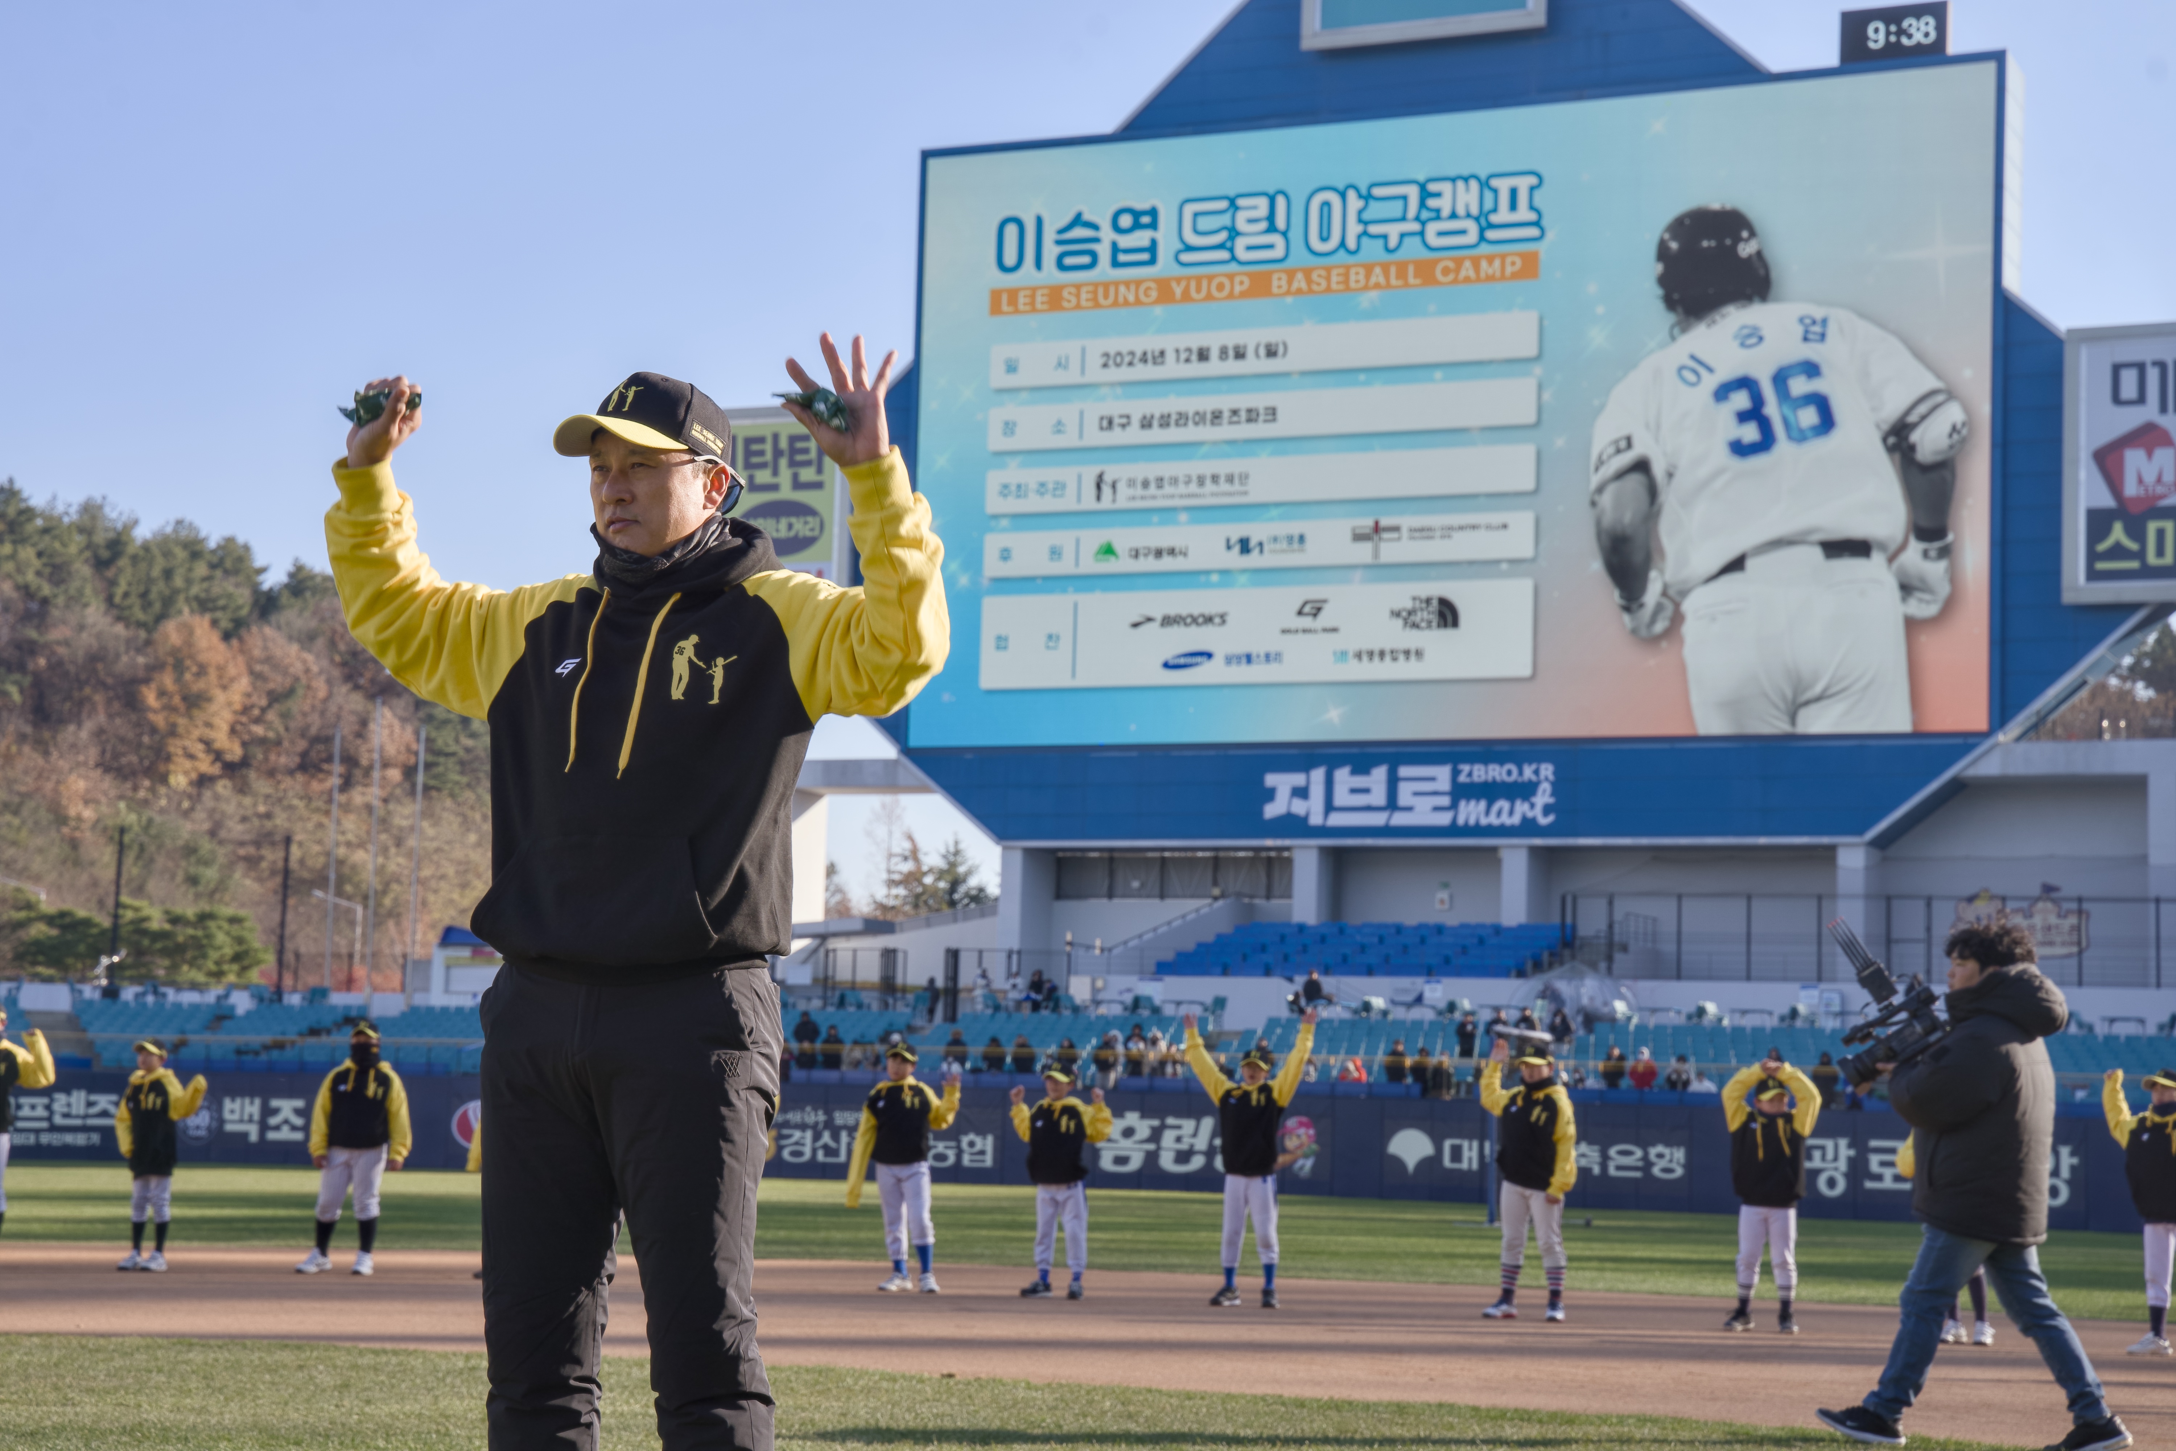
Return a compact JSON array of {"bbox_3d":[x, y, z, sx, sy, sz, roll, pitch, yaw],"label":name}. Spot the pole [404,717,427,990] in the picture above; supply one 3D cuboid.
[{"bbox_3d":[-20.457,4.197,116.000,0.180,8.610,0.180,3,-6,-10],"label":"pole"}]

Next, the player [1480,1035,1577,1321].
[{"bbox_3d":[2.440,2.510,21.100,0.520,1.570,0.380,-1,-6,25],"label":"player"}]

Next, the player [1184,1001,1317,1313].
[{"bbox_3d":[0.929,2.473,21.800,0.740,1.690,0.360,1,-6,11],"label":"player"}]

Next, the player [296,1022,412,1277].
[{"bbox_3d":[-4.306,2.486,22.350,0.650,1.470,0.360,3,-6,-9],"label":"player"}]

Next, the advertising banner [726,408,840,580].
[{"bbox_3d":[-11.241,-6.954,132.291,6.700,8.300,0.500,-1,-6,25],"label":"advertising banner"}]

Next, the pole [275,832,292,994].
[{"bbox_3d":[-23.208,5.552,110.000,0.200,4.920,0.200,3,-6,-12],"label":"pole"}]

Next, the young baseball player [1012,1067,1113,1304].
[{"bbox_3d":[-0.152,2.622,21.900,0.570,1.360,0.360,1,-6,10],"label":"young baseball player"}]

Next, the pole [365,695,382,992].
[{"bbox_3d":[-21.742,3.860,116.000,0.180,9.490,0.180,3,-6,-11],"label":"pole"}]

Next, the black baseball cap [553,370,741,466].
[{"bbox_3d":[-0.594,-0.413,5.150,0.182,0.140,0.272,-2,-7,35],"label":"black baseball cap"}]

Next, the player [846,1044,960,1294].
[{"bbox_3d":[-1.075,2.581,22.200,0.630,1.440,0.360,1,-6,7],"label":"player"}]

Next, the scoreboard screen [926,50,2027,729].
[{"bbox_3d":[10.717,-9.523,121.040,36.000,20.250,0.600,-1,-6,25],"label":"scoreboard screen"}]

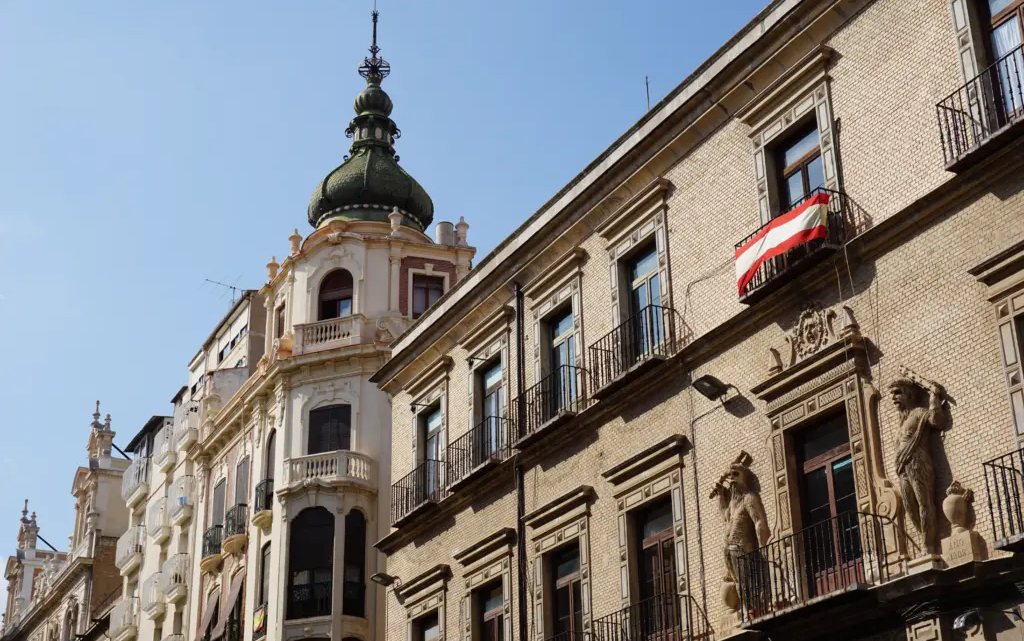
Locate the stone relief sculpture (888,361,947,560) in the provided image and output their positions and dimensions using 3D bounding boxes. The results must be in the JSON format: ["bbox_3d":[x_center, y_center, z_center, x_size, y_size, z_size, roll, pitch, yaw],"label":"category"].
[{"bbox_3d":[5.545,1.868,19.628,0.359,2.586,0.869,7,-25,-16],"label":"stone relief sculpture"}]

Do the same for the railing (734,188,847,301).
[{"bbox_3d":[4.393,-1.130,22.849,0.520,1.009,2.162,11,-27,-25],"label":"railing"}]

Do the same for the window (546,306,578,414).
[{"bbox_3d":[1.054,0.982,29.872,0.240,2.703,1.392,11,-27,-25],"label":"window"}]

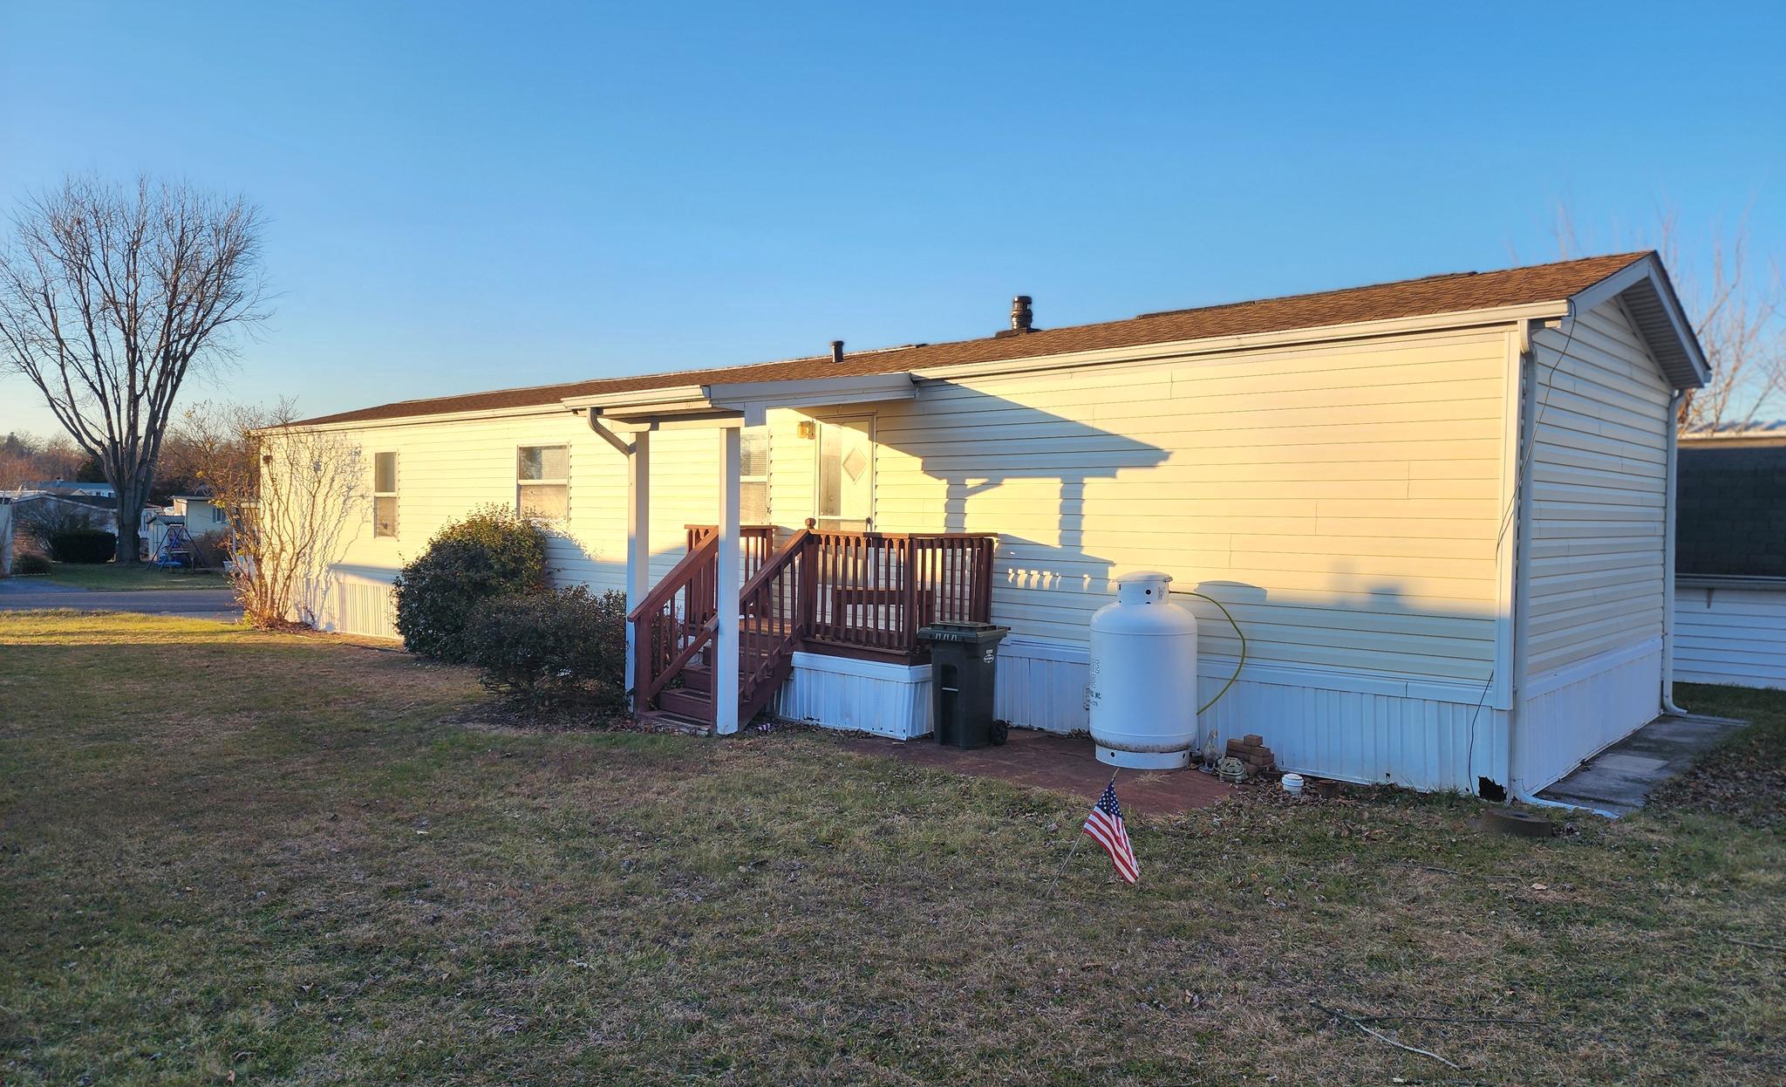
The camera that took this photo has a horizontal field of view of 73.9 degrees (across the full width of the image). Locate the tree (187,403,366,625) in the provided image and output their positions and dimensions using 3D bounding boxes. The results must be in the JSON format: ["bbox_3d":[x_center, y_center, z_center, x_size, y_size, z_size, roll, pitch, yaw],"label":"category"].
[{"bbox_3d":[-10.207,-0.479,19.400,2.500,3.600,2.200,2,2,43],"label":"tree"}]

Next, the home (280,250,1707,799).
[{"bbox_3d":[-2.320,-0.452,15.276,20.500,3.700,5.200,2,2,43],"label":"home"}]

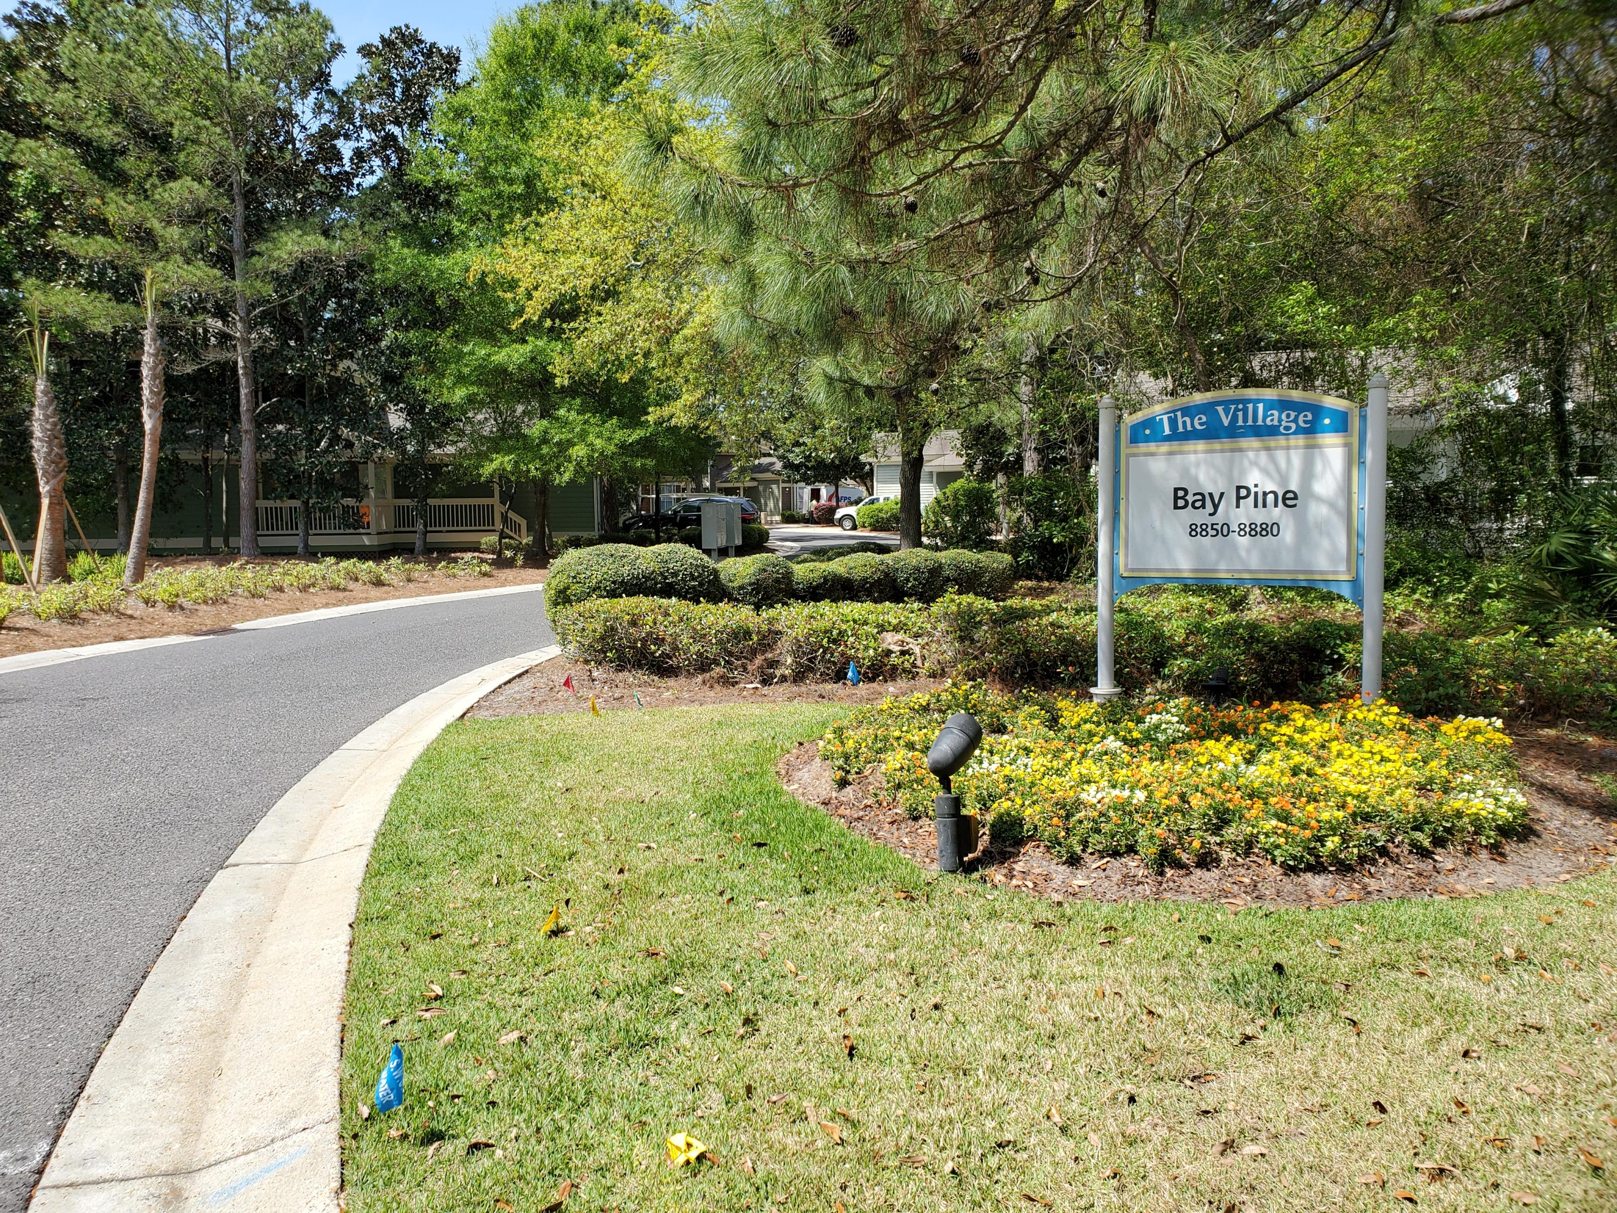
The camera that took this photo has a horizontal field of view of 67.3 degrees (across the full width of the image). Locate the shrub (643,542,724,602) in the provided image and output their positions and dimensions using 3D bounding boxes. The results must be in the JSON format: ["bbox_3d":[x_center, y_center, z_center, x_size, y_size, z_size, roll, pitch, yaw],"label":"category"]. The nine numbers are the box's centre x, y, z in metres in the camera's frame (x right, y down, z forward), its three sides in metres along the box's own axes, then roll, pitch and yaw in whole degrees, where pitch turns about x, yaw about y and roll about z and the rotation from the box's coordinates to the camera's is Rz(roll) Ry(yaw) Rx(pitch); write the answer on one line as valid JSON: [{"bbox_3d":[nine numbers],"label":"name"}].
[{"bbox_3d":[-1.554,-0.243,15.245,1.150,1.114,1.150,-1,5,-6],"label":"shrub"}]

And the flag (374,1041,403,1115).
[{"bbox_3d":[-1.001,1.127,2.900,0.068,0.165,0.040,-1,5,-14],"label":"flag"}]

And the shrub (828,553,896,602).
[{"bbox_3d":[0.788,-0.390,17.834,1.000,0.820,1.000,0,5,0],"label":"shrub"}]

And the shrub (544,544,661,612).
[{"bbox_3d":[-2.527,-0.199,14.745,1.400,1.118,1.400,-1,5,-10],"label":"shrub"}]

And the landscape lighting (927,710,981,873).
[{"bbox_3d":[0.626,0.781,5.208,0.160,0.690,0.260,3,6,35],"label":"landscape lighting"}]

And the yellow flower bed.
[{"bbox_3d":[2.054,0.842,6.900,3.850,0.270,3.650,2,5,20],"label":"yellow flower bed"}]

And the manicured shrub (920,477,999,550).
[{"bbox_3d":[3.564,-1.918,28.590,1.750,2.247,1.700,0,5,7],"label":"manicured shrub"}]

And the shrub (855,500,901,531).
[{"bbox_3d":[3.458,-4.333,58.848,2.400,1.500,1.900,0,5,0],"label":"shrub"}]

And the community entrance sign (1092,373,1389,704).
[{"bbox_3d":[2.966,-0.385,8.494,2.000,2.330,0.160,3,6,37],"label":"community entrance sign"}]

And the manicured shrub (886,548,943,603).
[{"bbox_3d":[1.593,-0.444,18.231,0.950,0.850,0.950,0,5,0],"label":"manicured shrub"}]

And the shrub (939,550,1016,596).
[{"bbox_3d":[2.636,-0.522,19.128,1.220,0.840,1.100,0,5,0],"label":"shrub"}]

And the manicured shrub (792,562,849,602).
[{"bbox_3d":[0.174,-0.319,17.639,0.900,0.720,0.950,0,5,0],"label":"manicured shrub"}]

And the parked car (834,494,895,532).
[{"bbox_3d":[4.070,-4.747,61.823,5.500,1.820,1.950,1,5,10],"label":"parked car"}]

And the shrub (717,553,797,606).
[{"bbox_3d":[-0.663,-0.245,16.238,1.080,0.946,1.080,-1,5,-2],"label":"shrub"}]

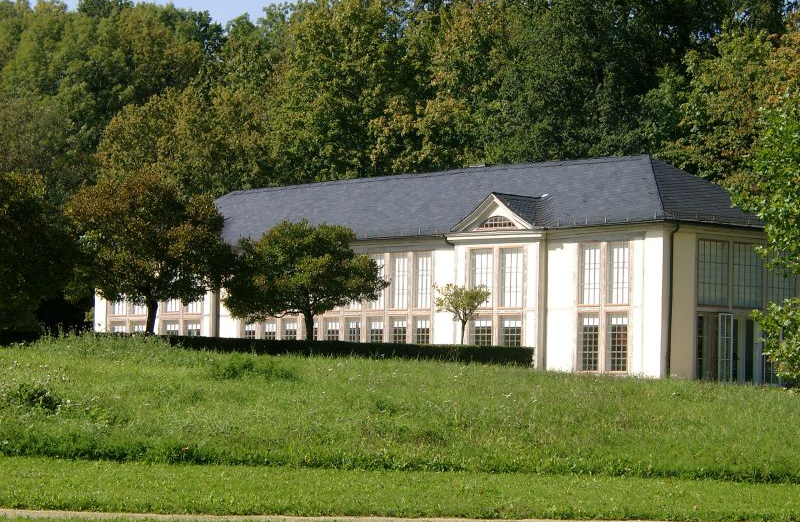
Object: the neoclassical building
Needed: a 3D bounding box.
[{"bbox_3d":[0.717,0.775,109.329,10.880,9.710,43.110,4,-4,-38],"label":"neoclassical building"}]

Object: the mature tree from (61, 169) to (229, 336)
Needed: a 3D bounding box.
[{"bbox_3d":[-10.121,0.402,93.000,6.600,7.910,6.600,1,-3,0],"label":"mature tree"}]

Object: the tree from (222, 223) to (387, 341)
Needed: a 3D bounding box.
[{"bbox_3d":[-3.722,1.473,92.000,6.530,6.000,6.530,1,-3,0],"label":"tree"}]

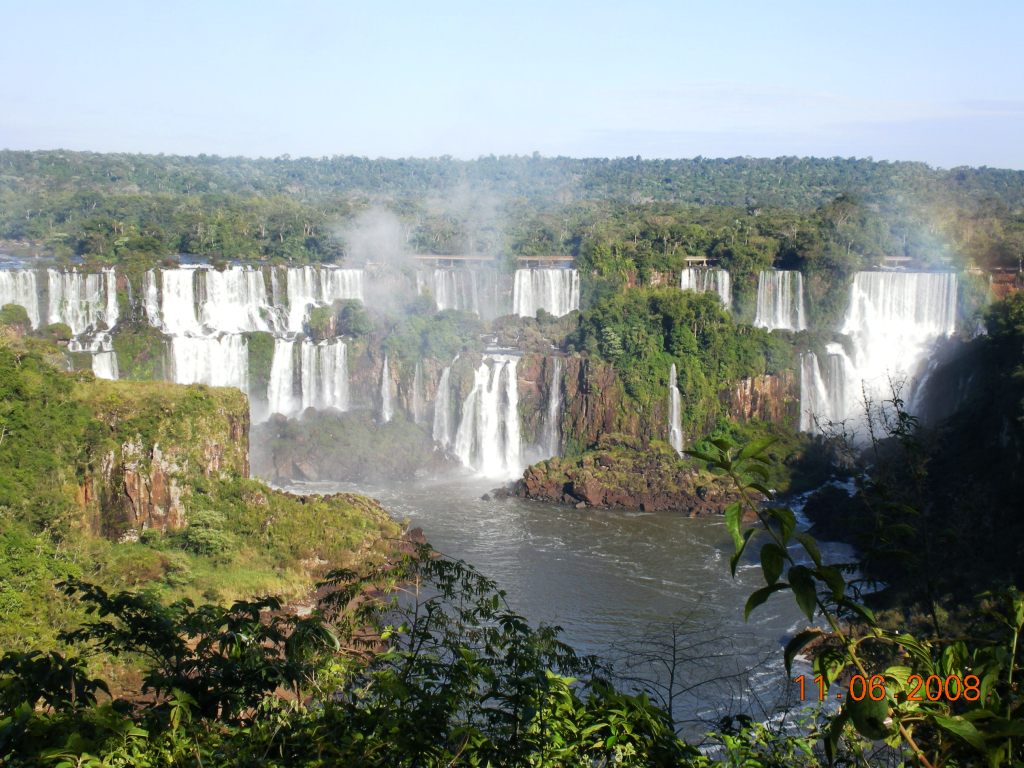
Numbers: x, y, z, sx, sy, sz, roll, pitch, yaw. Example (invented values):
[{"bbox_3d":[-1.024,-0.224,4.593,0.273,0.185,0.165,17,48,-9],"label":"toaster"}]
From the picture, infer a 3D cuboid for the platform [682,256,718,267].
[{"bbox_3d":[70.548,-45.847,620.000,13.400,3.600,3.800,1,8,3],"label":"platform"}]

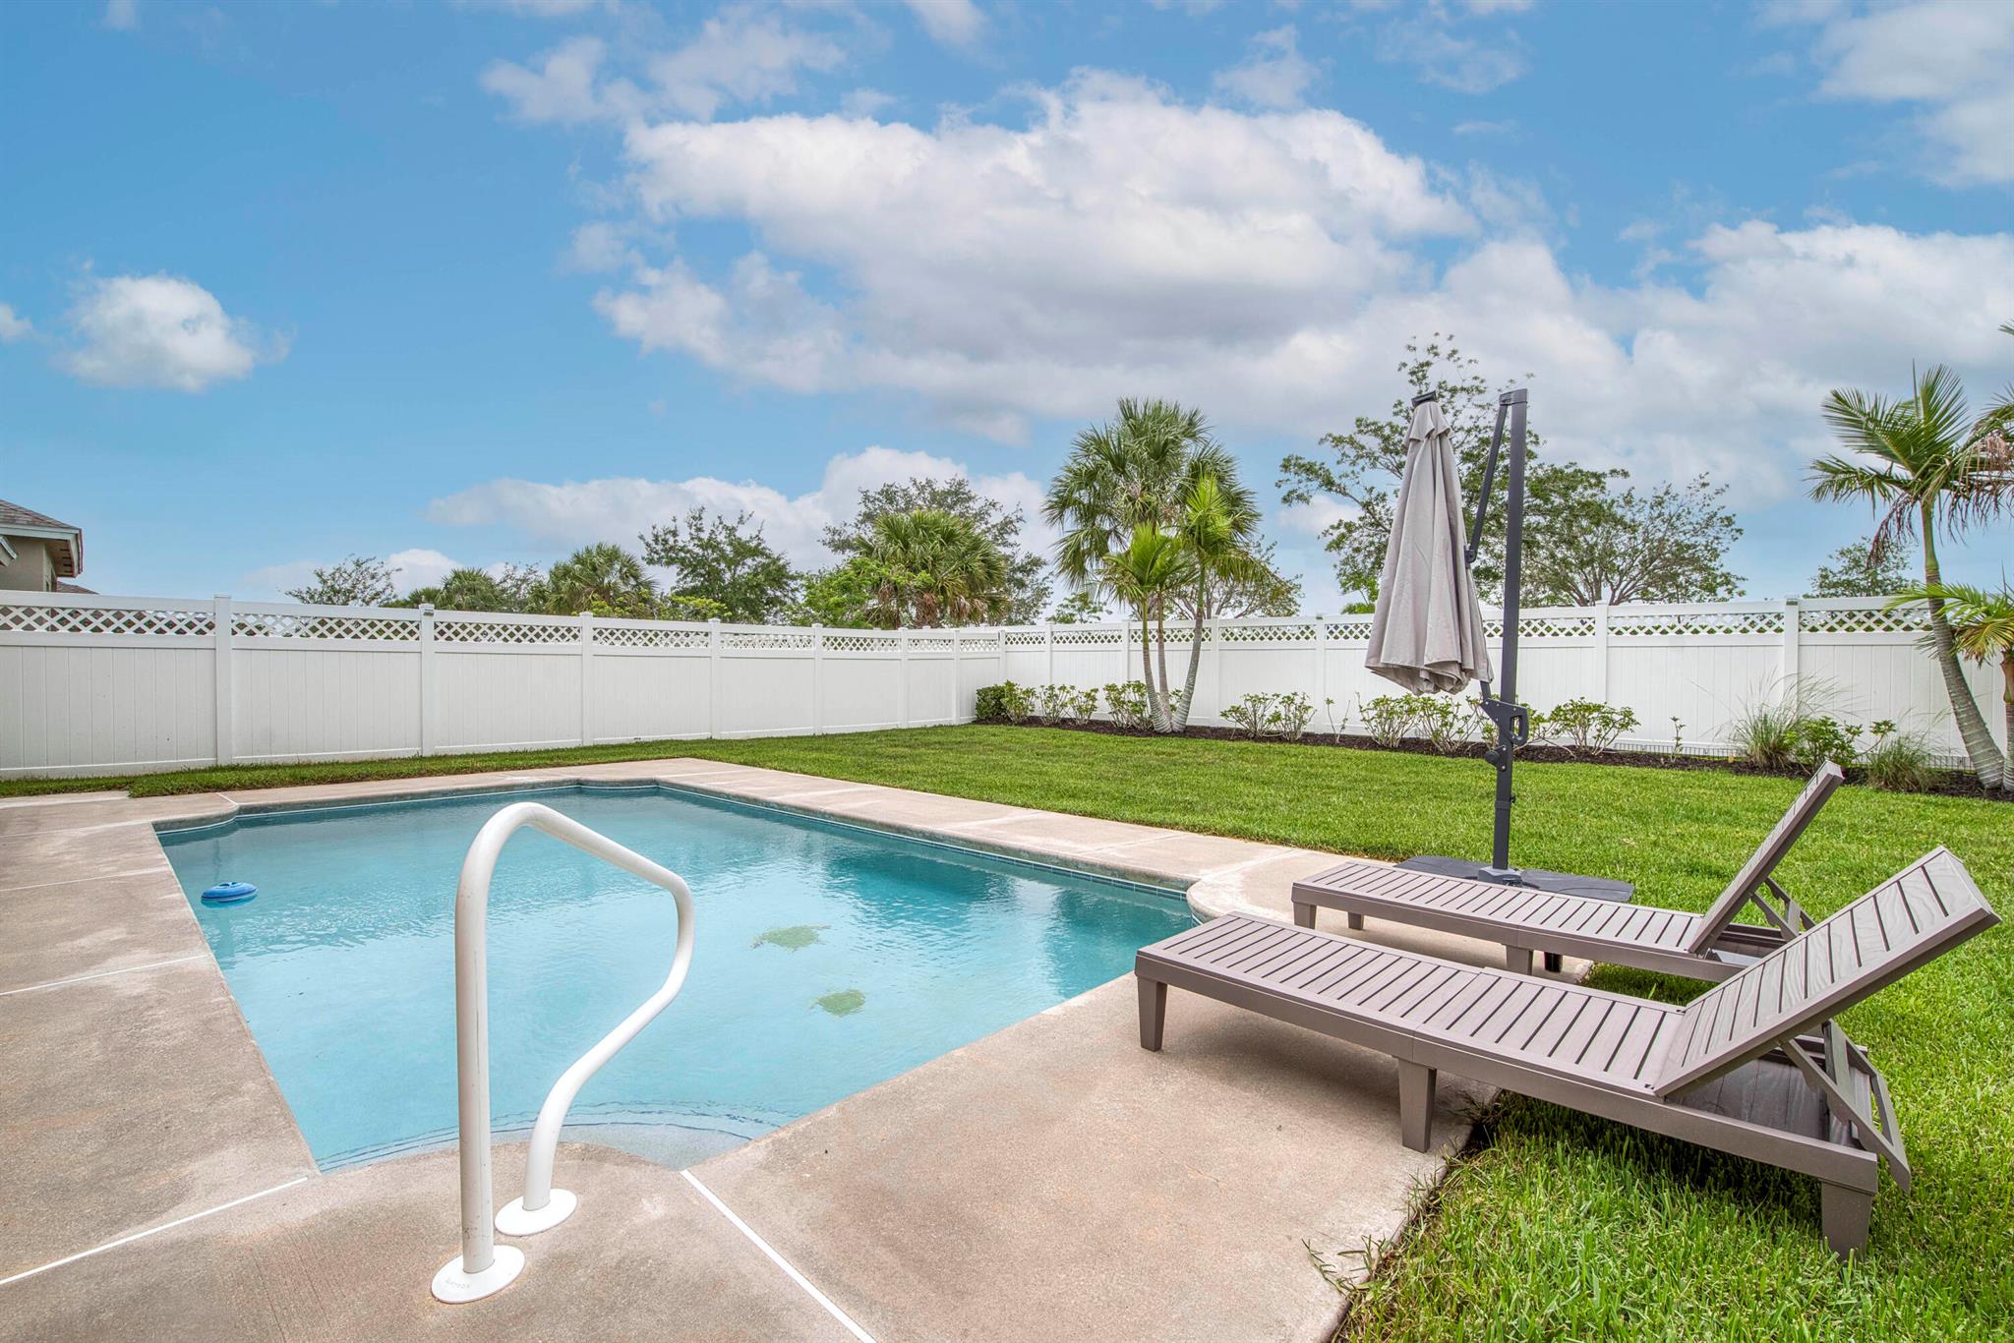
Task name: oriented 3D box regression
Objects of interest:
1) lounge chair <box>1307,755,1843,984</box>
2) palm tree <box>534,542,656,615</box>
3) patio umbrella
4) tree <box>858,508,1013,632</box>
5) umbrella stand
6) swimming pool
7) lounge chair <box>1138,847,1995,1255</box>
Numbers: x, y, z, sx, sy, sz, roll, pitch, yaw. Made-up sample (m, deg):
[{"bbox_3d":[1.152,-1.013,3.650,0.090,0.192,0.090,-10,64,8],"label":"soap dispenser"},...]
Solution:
[{"bbox_3d":[1.872,0.685,2.930,1.554,0.860,0.571,0,0,43],"label":"lounge chair"},{"bbox_3d":[-11.966,-1.296,24.501,3.300,4.800,3.300,0,0,0],"label":"palm tree"},{"bbox_3d":[2.221,-0.663,4.440,0.620,1.580,0.620,0,0,-45],"label":"patio umbrella"},{"bbox_3d":[-1.807,-1.480,21.001,3.700,5.200,3.700,0,0,0],"label":"tree"},{"bbox_3d":[2.384,-0.143,4.133,0.980,2.520,1.000,0,0,-45],"label":"umbrella stand"},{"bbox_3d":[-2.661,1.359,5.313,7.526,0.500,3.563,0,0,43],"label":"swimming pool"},{"bbox_3d":[1.193,0.739,2.104,1.654,0.749,0.571,0,0,43],"label":"lounge chair"}]

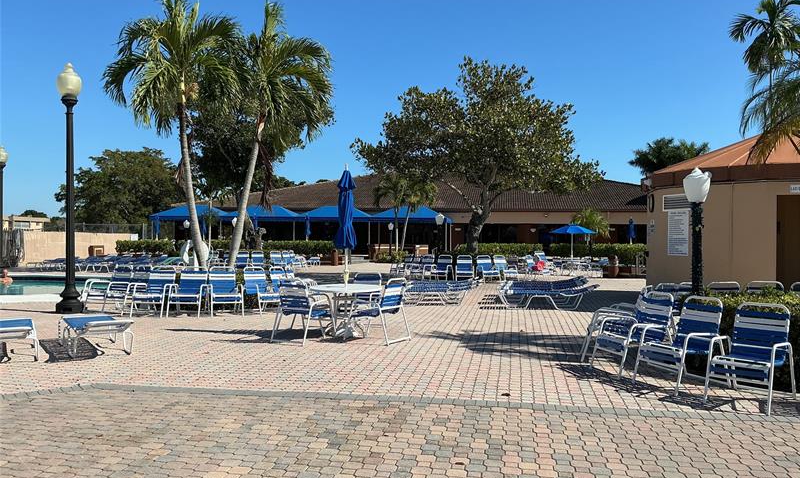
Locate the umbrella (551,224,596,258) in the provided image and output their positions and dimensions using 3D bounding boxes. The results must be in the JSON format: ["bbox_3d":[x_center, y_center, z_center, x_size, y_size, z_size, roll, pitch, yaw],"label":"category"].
[{"bbox_3d":[7.880,0.470,30.500,2.130,2.380,2.130,0,0,0],"label":"umbrella"}]

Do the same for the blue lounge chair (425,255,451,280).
[{"bbox_3d":[1.480,1.013,23.300,0.590,0.890,0.780,0,0,22],"label":"blue lounge chair"}]

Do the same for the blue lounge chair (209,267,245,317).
[{"bbox_3d":[-3.330,1.007,12.780,0.590,0.890,0.780,0,0,-23],"label":"blue lounge chair"}]

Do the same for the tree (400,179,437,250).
[{"bbox_3d":[1.130,-1.160,41.000,2.200,5.200,2.200,0,0,0],"label":"tree"}]

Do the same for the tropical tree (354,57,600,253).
[{"bbox_3d":[3.000,-2.870,26.000,9.500,8.300,8.500,0,0,0],"label":"tropical tree"}]

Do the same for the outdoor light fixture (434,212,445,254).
[{"bbox_3d":[1.502,0.193,25.392,0.360,2.330,0.360,0,0,0],"label":"outdoor light fixture"}]

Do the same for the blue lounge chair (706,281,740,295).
[{"bbox_3d":[4.430,0.994,8.900,0.580,0.850,0.760,0,0,6],"label":"blue lounge chair"}]

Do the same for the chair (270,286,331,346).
[{"bbox_3d":[-1.360,1.015,9.620,0.590,0.890,0.780,0,0,30],"label":"chair"}]

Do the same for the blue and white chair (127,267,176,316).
[{"bbox_3d":[-4.670,1.007,12.800,0.590,0.890,0.780,0,0,4],"label":"blue and white chair"}]

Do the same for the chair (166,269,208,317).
[{"bbox_3d":[-3.969,0.996,12.497,0.590,0.870,0.760,0,0,0],"label":"chair"}]

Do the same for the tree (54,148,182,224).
[{"bbox_3d":[-23.100,-2.900,55.000,10.500,8.800,9.500,0,0,0],"label":"tree"}]

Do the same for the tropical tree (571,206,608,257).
[{"bbox_3d":[7.722,-0.125,27.192,1.600,2.450,1.600,0,0,0],"label":"tropical tree"}]

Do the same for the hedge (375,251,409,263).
[{"bbox_3d":[-0.480,1.060,37.500,1.950,0.720,1.500,0,0,0],"label":"hedge"}]

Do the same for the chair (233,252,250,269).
[{"bbox_3d":[-6.569,0.891,27.897,0.590,0.870,0.760,0,0,-1],"label":"chair"}]

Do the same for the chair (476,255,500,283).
[{"bbox_3d":[2.990,1.015,22.700,0.590,0.890,0.780,0,0,-15],"label":"chair"}]

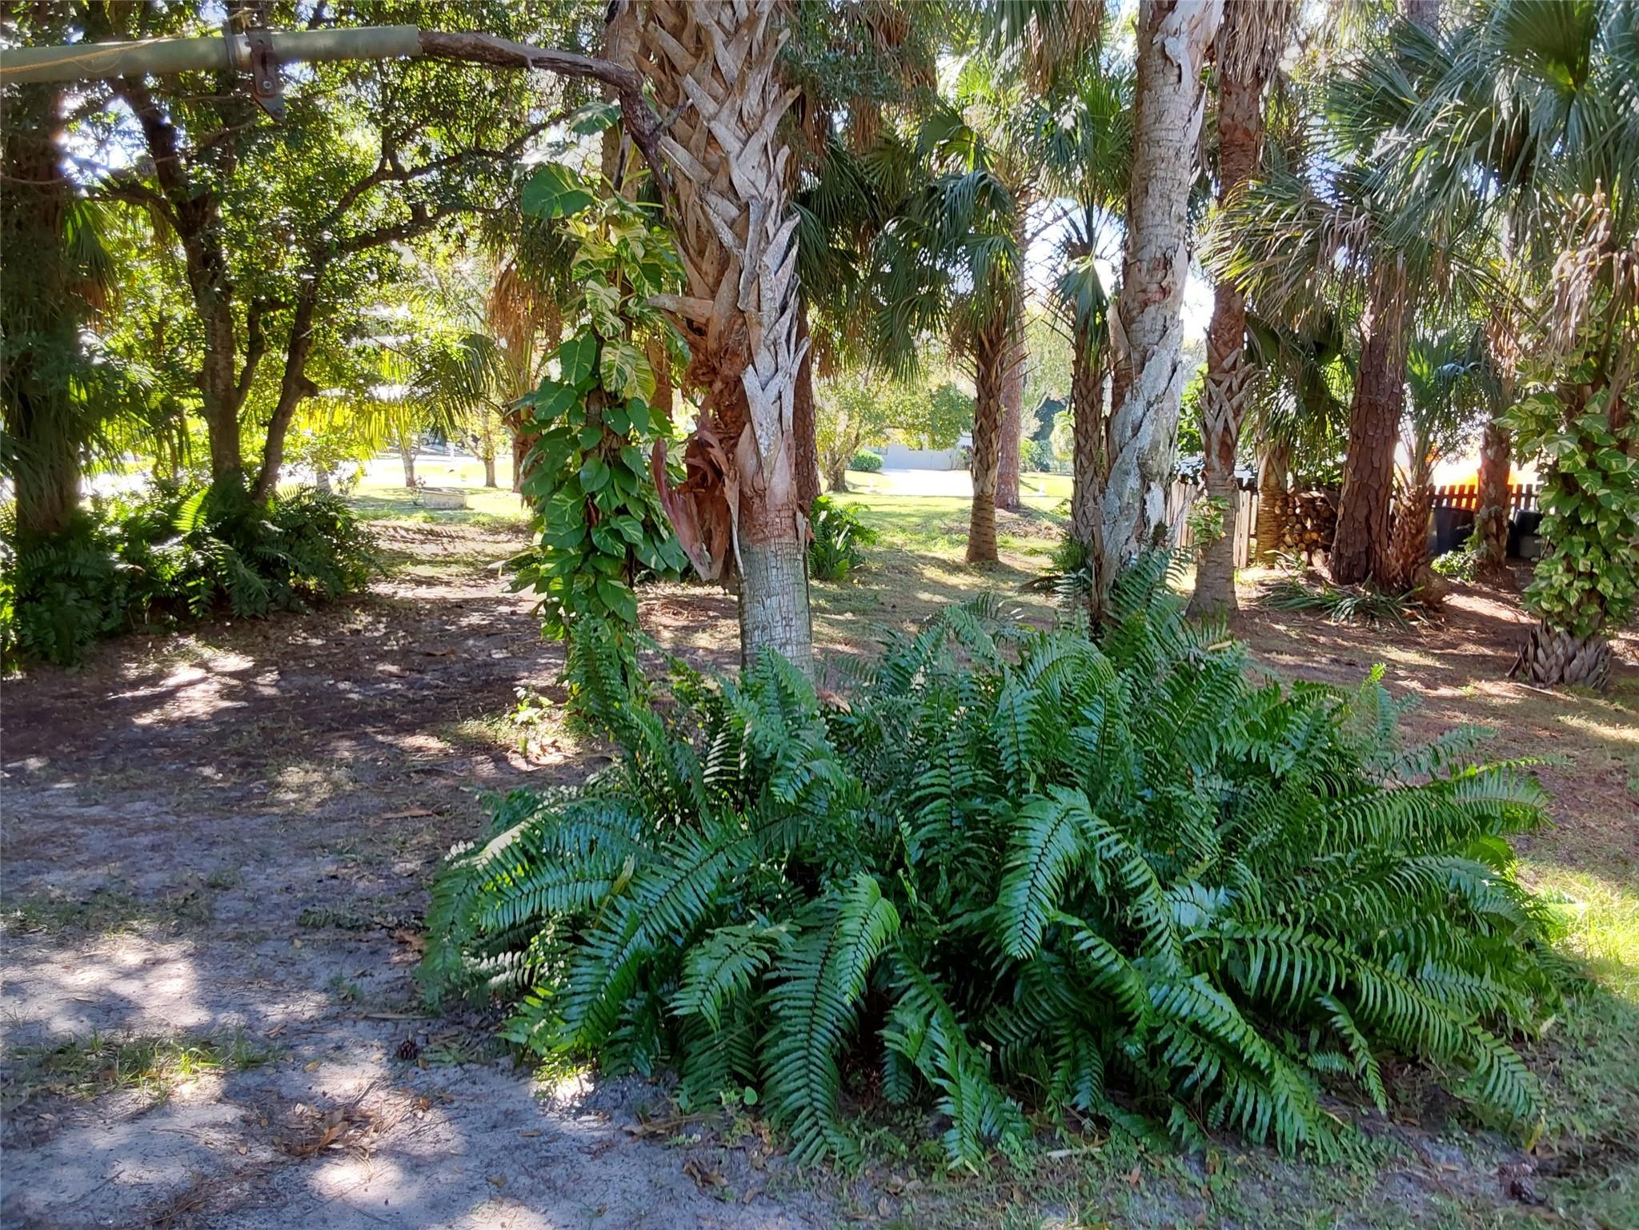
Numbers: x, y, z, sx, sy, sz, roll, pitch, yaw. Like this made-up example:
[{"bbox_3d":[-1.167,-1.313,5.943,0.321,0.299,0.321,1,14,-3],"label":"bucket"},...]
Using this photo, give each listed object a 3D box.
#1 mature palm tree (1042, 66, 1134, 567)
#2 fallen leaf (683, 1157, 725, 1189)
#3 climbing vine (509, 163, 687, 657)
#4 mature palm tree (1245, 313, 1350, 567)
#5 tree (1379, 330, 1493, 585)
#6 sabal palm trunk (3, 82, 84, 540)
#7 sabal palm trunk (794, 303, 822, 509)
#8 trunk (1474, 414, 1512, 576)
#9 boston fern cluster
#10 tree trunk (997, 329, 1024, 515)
[{"bbox_3d":[2.830,-3.021,13.927,1.250,5.274,1.250,0,7,0],"label":"mature palm tree"},{"bbox_3d":[-0.237,1.144,2.725,0.088,0.030,0.065,0,7,0],"label":"fallen leaf"},{"bbox_3d":[-0.913,-0.746,5.449,0.720,2.163,0.650,0,7,0],"label":"climbing vine"},{"bbox_3d":[5.634,-2.076,15.663,1.350,3.029,1.350,0,7,0],"label":"mature palm tree"},{"bbox_3d":[6.282,-1.574,13.510,1.150,2.708,1.150,0,7,0],"label":"tree"},{"bbox_3d":[-5.505,-2.015,9.419,0.480,3.417,0.480,0,7,0],"label":"sabal palm trunk"},{"bbox_3d":[-0.172,-2.896,18.783,0.420,2.977,0.420,0,7,0],"label":"sabal palm trunk"},{"bbox_3d":[7.704,-1.354,15.152,0.380,1.852,0.380,0,7,0],"label":"trunk"},{"bbox_3d":[0.440,0.496,3.715,2.800,1.060,1.950,0,7,0],"label":"boston fern cluster"},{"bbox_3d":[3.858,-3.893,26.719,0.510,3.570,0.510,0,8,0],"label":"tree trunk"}]

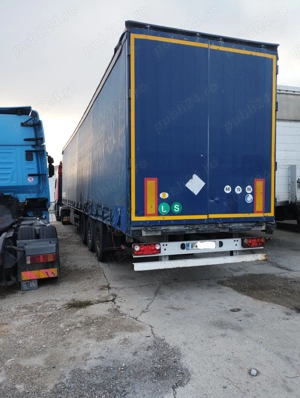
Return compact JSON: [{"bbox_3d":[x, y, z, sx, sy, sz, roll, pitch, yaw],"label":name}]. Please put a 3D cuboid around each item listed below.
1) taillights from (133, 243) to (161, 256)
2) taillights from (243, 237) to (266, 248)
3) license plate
[{"bbox_3d":[-0.035,0.727,4.693,0.405,0.160,0.090,0,1,-19],"label":"taillights"},{"bbox_3d":[1.707,0.712,5.285,0.400,0.155,0.090,0,1,-19],"label":"taillights"},{"bbox_3d":[0.808,0.728,5.027,0.520,0.110,0.020,0,1,-19],"label":"license plate"}]

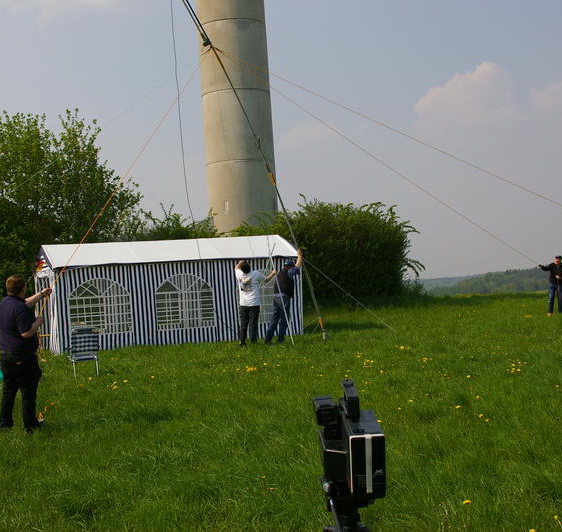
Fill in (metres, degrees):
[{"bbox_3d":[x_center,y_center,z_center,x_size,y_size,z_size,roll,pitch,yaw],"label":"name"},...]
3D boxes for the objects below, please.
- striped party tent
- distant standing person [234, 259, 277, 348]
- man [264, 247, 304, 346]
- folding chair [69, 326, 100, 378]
[{"bbox_3d":[-2.824,0.611,23.306,6.060,2.520,2.980,-3,0,-22],"label":"striped party tent"},{"bbox_3d":[-0.569,0.816,20.400,0.830,1.840,0.520,-3,0,7],"label":"distant standing person"},{"bbox_3d":[0.077,0.685,20.600,0.780,2.080,0.520,-3,0,7],"label":"man"},{"bbox_3d":[-3.273,1.452,15.650,0.520,0.850,0.570,-3,0,-19],"label":"folding chair"}]

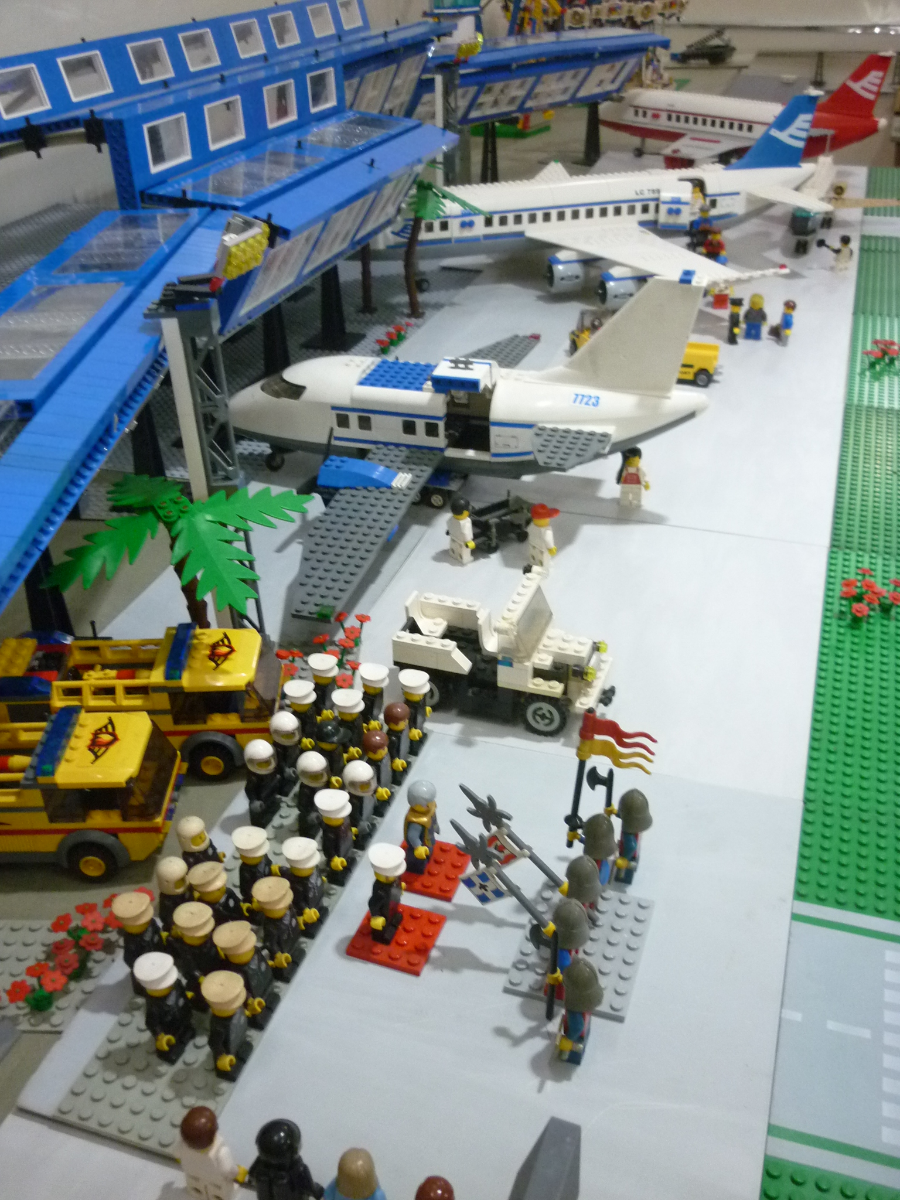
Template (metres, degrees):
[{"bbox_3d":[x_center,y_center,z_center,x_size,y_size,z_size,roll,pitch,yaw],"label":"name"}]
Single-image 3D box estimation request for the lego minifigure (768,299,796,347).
[{"bbox_3d":[0.312,-0.260,1.069,0.020,0.043,0.024,4,32,9],"label":"lego minifigure"}]

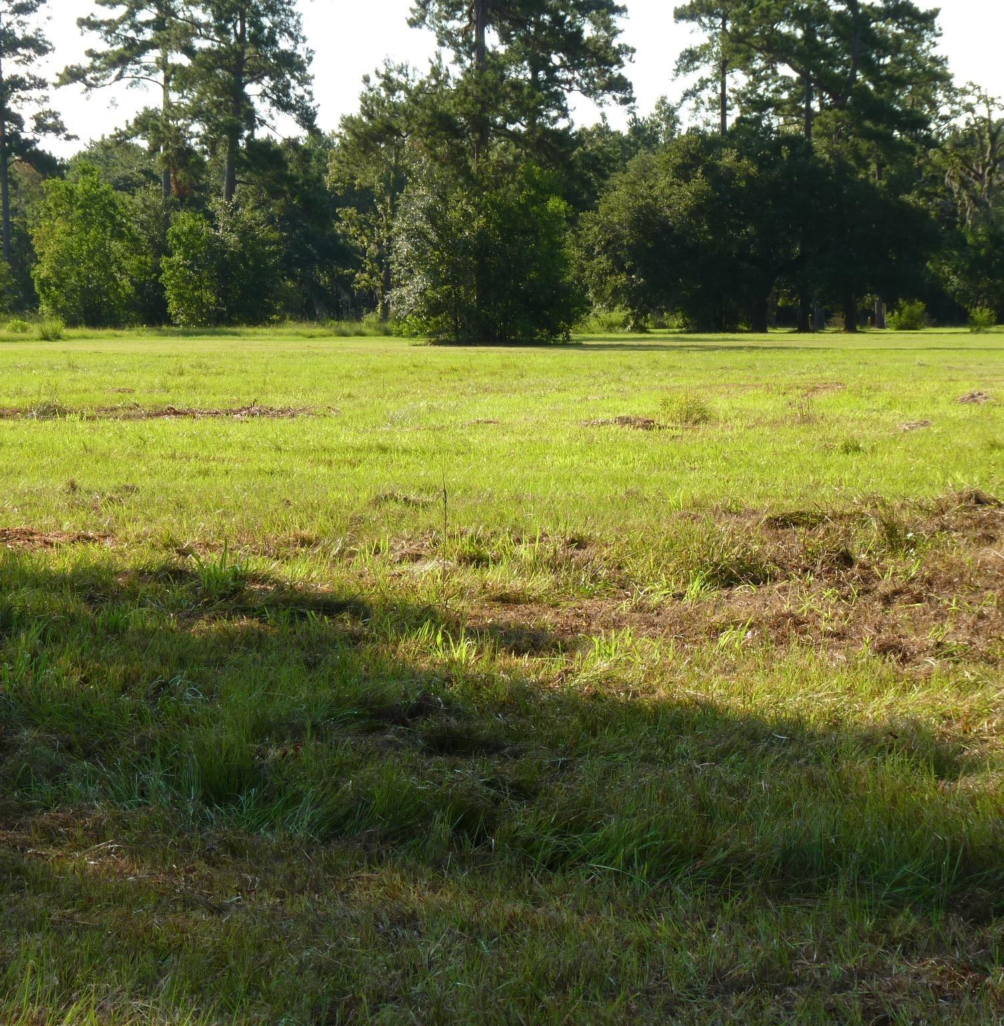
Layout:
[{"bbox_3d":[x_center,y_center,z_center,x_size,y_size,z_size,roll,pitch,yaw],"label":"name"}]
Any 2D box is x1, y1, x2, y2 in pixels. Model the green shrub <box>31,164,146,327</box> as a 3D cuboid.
[{"bbox_3d":[-18.969,-12.270,147.000,5.301,7.509,4.771,0,4,-7],"label":"green shrub"}]

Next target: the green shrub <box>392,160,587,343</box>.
[{"bbox_3d":[-0.497,-10.102,124.000,7.576,7.080,6.440,0,4,0],"label":"green shrub"}]

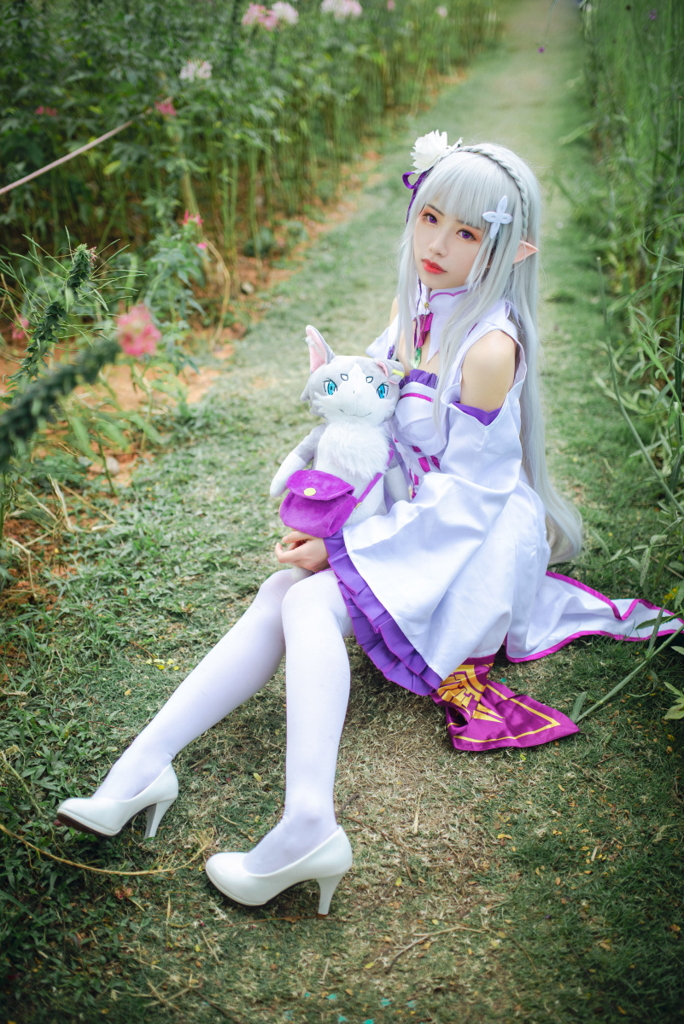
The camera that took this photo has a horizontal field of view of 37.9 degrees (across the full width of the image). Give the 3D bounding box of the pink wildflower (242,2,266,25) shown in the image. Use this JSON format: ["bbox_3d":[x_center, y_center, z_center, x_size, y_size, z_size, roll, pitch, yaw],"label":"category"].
[{"bbox_3d":[-0.358,-2.054,4.100,0.100,0.090,0.100,-2,31,-4],"label":"pink wildflower"}]

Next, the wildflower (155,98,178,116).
[{"bbox_3d":[-0.583,-1.342,3.300,0.080,0.062,0.080,-5,31,-8],"label":"wildflower"}]

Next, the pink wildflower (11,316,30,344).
[{"bbox_3d":[-0.840,-0.476,2.600,0.055,0.065,0.055,-10,32,-16],"label":"pink wildflower"}]

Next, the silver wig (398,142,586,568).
[{"bbox_3d":[0.275,-0.216,1.805,0.270,0.860,0.340,22,37,32],"label":"silver wig"}]

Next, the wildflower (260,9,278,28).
[{"bbox_3d":[-0.299,-2.032,4.100,0.080,0.075,0.080,-2,31,-3],"label":"wildflower"}]

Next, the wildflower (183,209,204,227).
[{"bbox_3d":[-0.447,-0.886,3.000,0.062,0.055,0.062,-4,31,-7],"label":"wildflower"}]

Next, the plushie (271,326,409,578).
[{"bbox_3d":[-0.004,-0.090,1.530,0.210,0.385,0.170,3,22,5],"label":"plushie"}]

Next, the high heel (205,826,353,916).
[{"bbox_3d":[-0.097,0.497,1.448,0.222,0.155,0.080,10,32,16],"label":"high heel"}]

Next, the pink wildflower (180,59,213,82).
[{"bbox_3d":[-0.513,-1.552,3.500,0.112,0.085,0.112,-4,31,-7],"label":"pink wildflower"}]

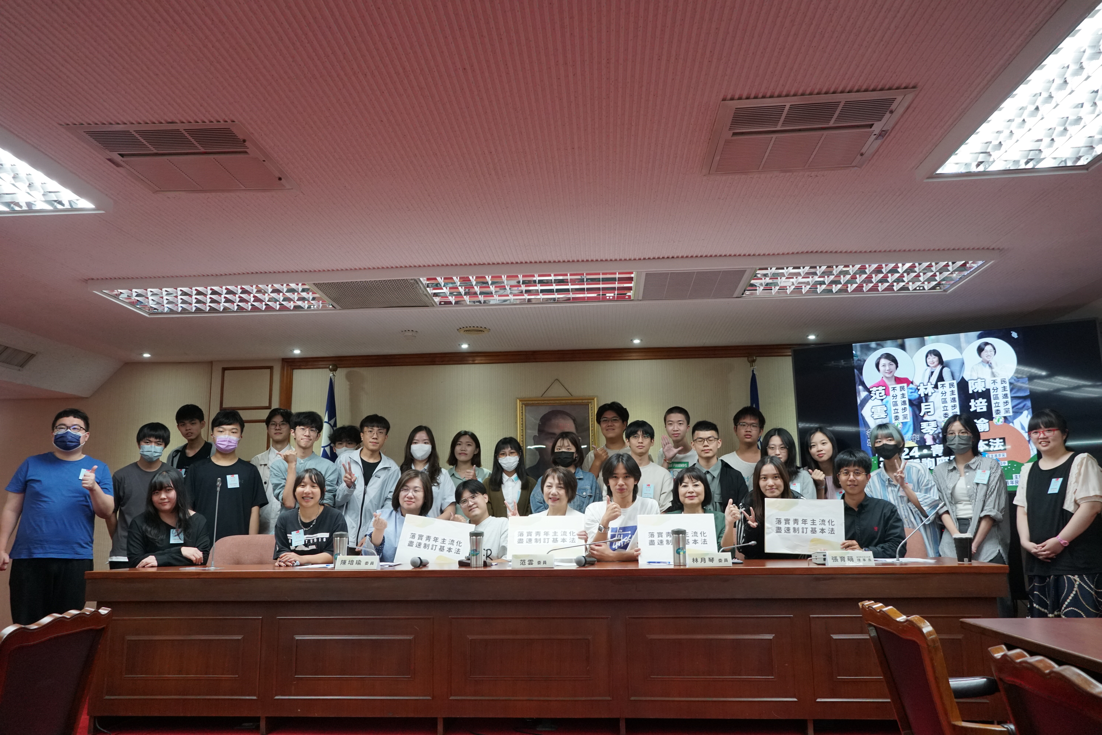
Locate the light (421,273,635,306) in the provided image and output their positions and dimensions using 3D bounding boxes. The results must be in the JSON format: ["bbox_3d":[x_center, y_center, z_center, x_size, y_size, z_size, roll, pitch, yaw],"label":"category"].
[{"bbox_3d":[-0.114,-0.472,4.744,1.200,0.080,0.600,-1,-11,4],"label":"light"}]

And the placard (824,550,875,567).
[{"bbox_3d":[1.494,0.947,4.119,0.220,0.077,0.075,-1,-11,4],"label":"placard"}]

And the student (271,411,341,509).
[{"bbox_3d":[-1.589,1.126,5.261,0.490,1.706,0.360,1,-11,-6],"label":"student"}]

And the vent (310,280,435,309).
[{"bbox_3d":[-1.047,-0.434,4.946,0.640,0.040,0.580,-1,-11,3],"label":"vent"}]

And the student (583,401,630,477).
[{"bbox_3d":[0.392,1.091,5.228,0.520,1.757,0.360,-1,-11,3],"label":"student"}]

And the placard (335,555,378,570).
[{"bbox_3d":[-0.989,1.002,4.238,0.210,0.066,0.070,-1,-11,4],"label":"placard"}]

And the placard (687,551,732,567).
[{"bbox_3d":[0.800,0.962,4.157,0.218,0.077,0.075,-1,-11,4],"label":"placard"}]

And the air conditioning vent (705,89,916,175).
[{"bbox_3d":[0.868,-0.821,2.898,0.590,0.050,0.590,-1,-11,4],"label":"air conditioning vent"}]

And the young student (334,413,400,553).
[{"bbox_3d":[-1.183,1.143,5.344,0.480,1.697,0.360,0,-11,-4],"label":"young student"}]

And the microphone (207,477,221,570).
[{"bbox_3d":[-1.724,0.800,4.251,0.050,0.459,0.060,-1,-11,3],"label":"microphone"}]

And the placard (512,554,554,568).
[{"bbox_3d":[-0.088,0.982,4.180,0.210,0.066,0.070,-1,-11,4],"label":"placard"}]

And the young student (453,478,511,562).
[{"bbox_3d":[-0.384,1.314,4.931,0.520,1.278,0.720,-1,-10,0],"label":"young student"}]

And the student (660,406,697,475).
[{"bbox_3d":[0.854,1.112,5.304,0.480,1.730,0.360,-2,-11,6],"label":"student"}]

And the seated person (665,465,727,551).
[{"bbox_3d":[0.823,1.222,4.673,0.520,1.325,0.780,-2,-11,4],"label":"seated person"}]

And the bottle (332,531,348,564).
[{"bbox_3d":[-1.129,0.981,4.449,0.076,0.189,0.076,-1,-11,4],"label":"bottle"}]

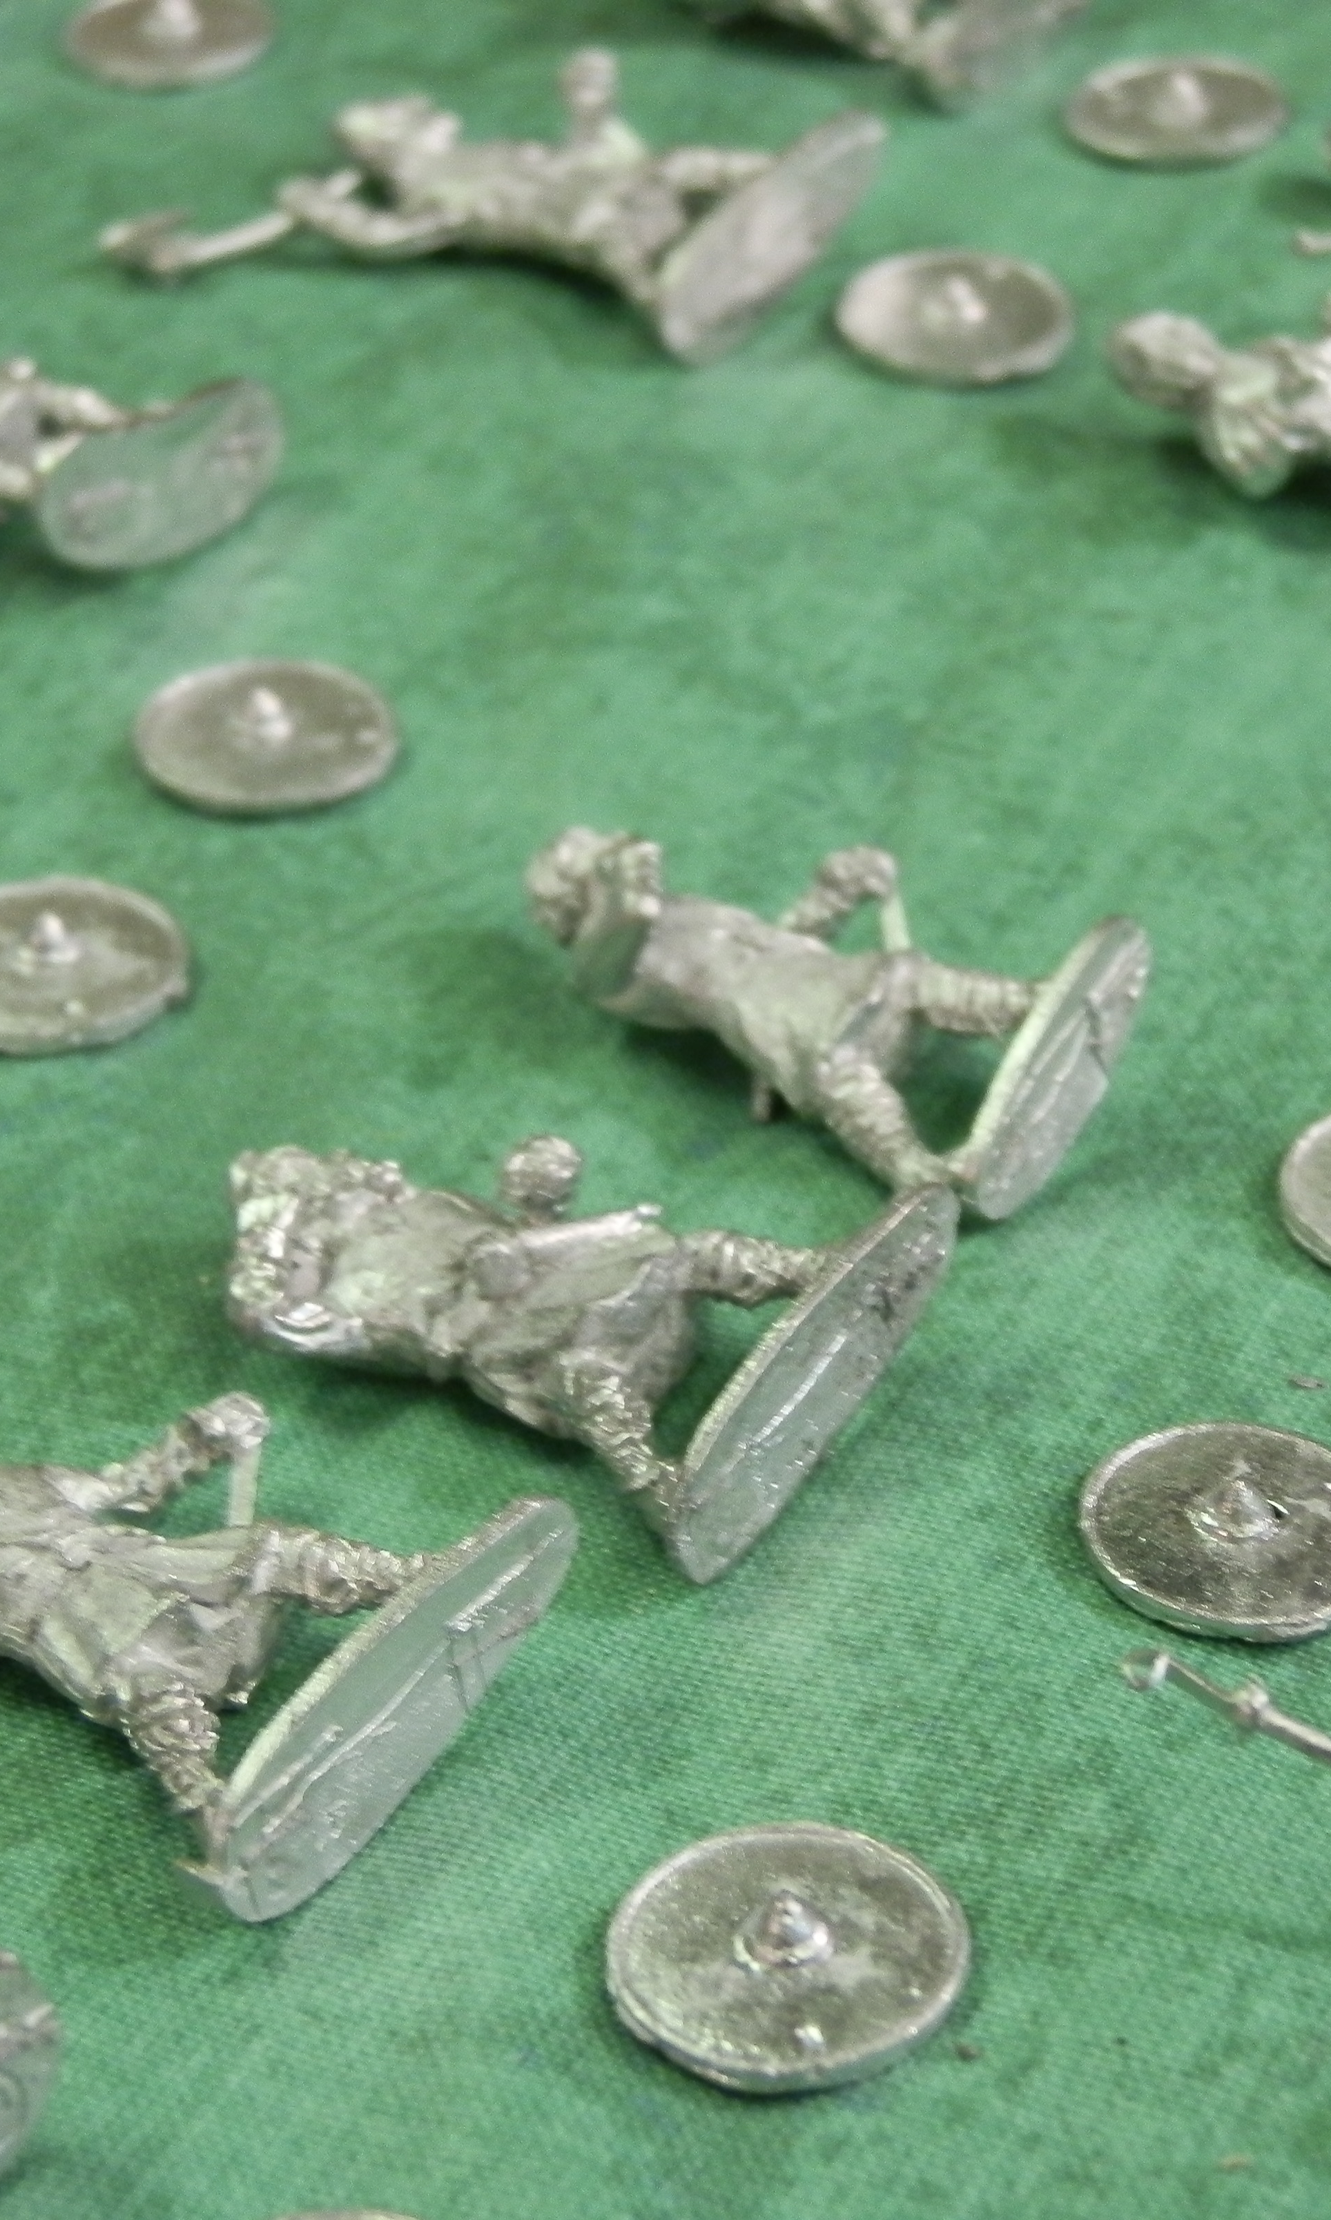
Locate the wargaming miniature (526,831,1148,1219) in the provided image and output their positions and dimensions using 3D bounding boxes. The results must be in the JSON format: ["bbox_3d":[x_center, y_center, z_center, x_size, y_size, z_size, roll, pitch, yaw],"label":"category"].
[{"bbox_3d":[0.006,-0.006,0.240,0.029,0.011,0.019,19,48,25],"label":"wargaming miniature"}]

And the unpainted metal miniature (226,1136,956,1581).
[{"bbox_3d":[-0.006,0.007,0.221,0.029,0.011,0.024,17,39,23],"label":"unpainted metal miniature"}]

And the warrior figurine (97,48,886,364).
[{"bbox_3d":[-0.010,-0.056,0.308,0.037,0.011,0.028,19,44,27],"label":"warrior figurine"}]

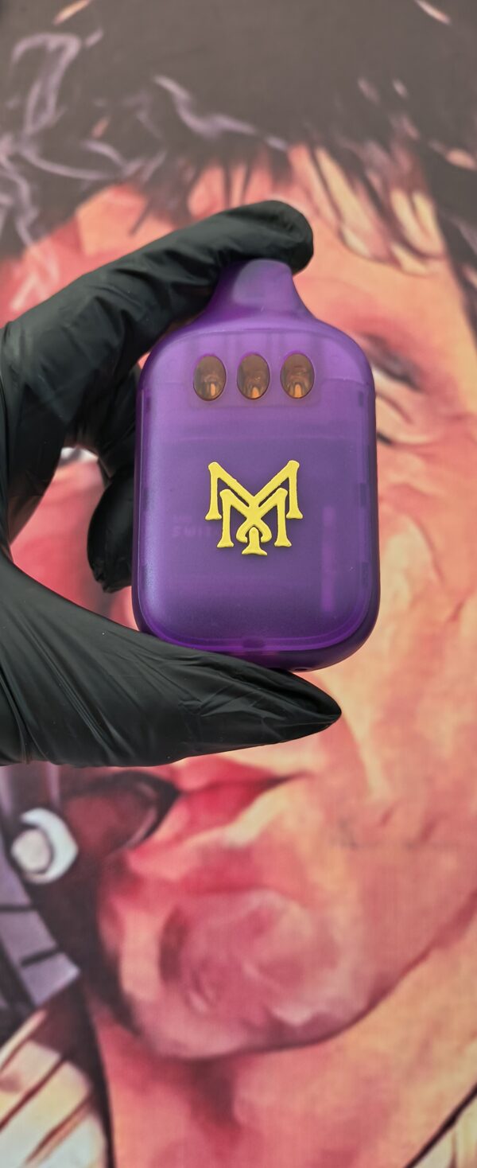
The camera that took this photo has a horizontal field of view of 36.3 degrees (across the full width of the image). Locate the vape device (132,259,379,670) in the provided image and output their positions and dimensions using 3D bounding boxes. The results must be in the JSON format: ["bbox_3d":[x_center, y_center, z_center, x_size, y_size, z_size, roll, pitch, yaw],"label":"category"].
[{"bbox_3d":[0.004,-0.026,0.153,0.050,0.088,0.021,0,-10,5],"label":"vape device"}]

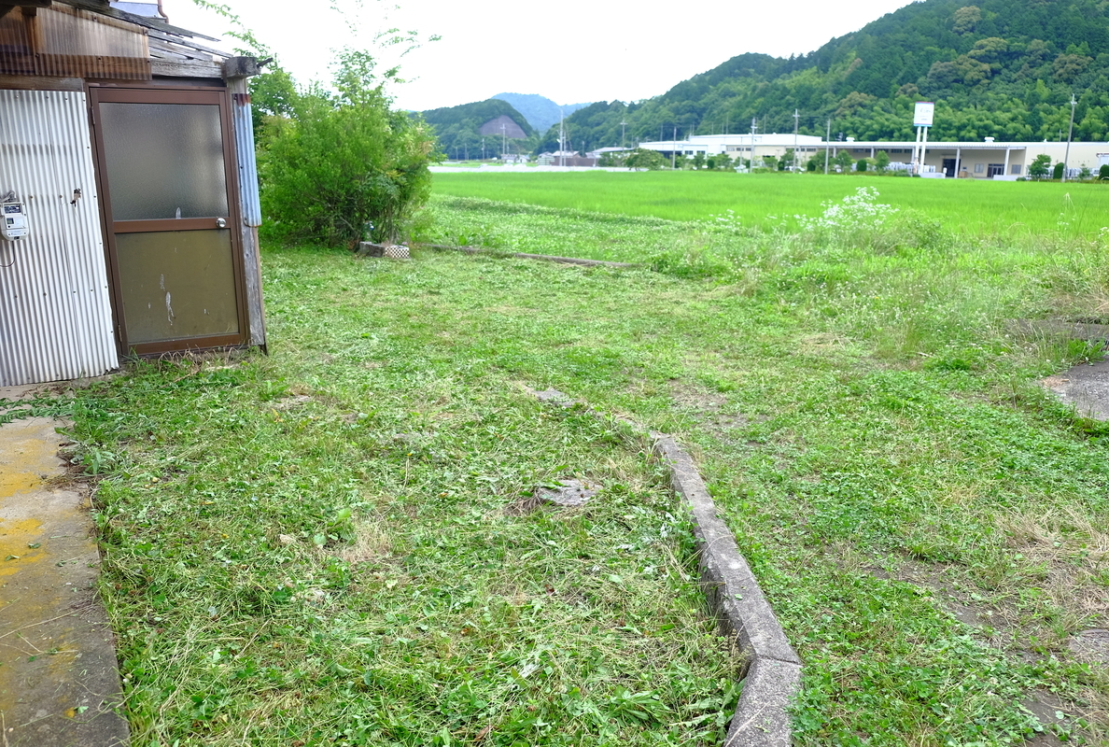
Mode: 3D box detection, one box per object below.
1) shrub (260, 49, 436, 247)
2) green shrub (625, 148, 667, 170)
[{"bbox_3d":[-3.107,-3.271,12.405,2.650,2.810,2.600,-3,15,-13],"label":"shrub"},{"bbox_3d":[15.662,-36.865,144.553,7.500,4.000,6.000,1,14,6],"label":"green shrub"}]

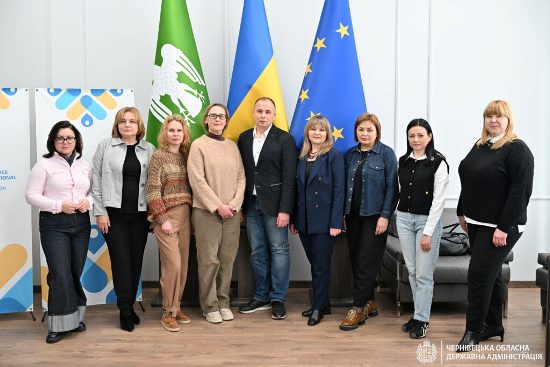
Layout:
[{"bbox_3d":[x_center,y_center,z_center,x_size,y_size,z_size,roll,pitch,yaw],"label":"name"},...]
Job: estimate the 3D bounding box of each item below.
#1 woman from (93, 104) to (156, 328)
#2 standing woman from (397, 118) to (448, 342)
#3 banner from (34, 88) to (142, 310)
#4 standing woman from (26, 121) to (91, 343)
[{"bbox_3d":[-1.172,0.268,4.400,0.480,1.708,0.320,-1,4,-20],"label":"woman"},{"bbox_3d":[1.104,0.328,4.236,0.410,1.607,0.320,2,4,30],"label":"standing woman"},{"bbox_3d":[-1.531,0.133,4.679,0.800,1.795,0.060,-1,4,-17],"label":"banner"},{"bbox_3d":[-1.583,0.342,4.157,0.470,1.589,0.350,-2,4,-28],"label":"standing woman"}]

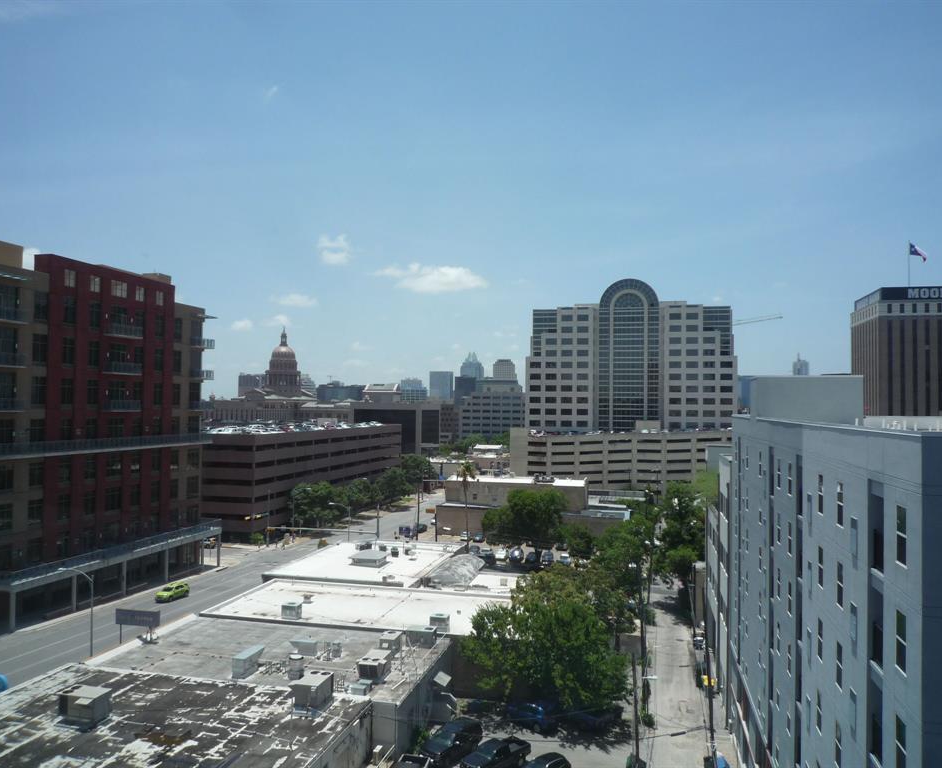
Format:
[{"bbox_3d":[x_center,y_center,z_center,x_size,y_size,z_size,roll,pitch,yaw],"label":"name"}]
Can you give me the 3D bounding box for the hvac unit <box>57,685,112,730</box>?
[{"bbox_3d":[-24.566,20.373,47.072,2.650,1.600,1.600,0,-2,14],"label":"hvac unit"}]

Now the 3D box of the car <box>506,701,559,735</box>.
[{"bbox_3d":[5.022,27.234,60.632,4.250,1.500,1.780,-1,-2,41],"label":"car"}]

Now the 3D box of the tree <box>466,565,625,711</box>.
[{"bbox_3d":[6.058,20.919,61.339,13.810,10.820,13.120,0,-2,14],"label":"tree"}]

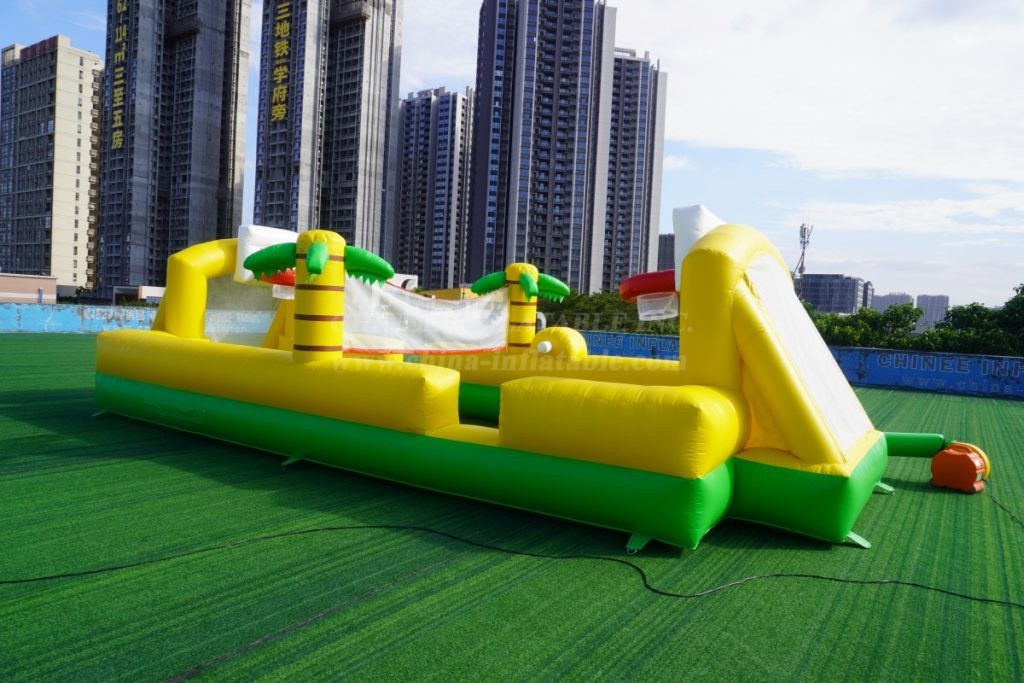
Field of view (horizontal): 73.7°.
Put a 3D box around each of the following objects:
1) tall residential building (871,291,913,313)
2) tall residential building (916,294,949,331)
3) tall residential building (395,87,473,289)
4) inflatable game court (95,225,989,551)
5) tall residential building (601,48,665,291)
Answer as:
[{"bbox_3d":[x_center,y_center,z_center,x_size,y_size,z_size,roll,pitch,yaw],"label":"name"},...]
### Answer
[{"bbox_3d":[625.340,-31.670,1124.110,54.000,97.000,22.000,3,1,27],"label":"tall residential building"},{"bbox_3d":[669.330,-27.090,1089.150,42.000,93.500,21.000,3,1,27],"label":"tall residential building"},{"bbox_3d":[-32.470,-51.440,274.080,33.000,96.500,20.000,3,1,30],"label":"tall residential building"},{"bbox_3d":[-0.694,-0.142,8.819,10.741,2.693,4.682,4,2,34],"label":"inflatable game court"},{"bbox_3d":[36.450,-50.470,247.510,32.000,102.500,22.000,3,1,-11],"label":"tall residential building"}]

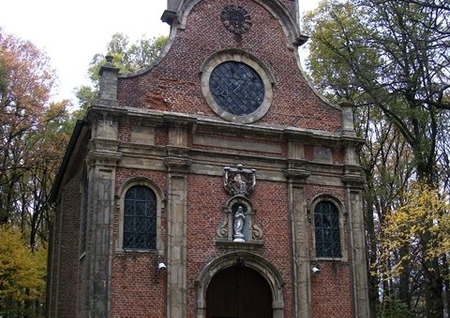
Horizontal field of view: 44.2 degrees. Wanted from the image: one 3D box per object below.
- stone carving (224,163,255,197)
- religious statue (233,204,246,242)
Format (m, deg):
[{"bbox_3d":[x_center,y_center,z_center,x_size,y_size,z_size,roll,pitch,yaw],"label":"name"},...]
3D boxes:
[{"bbox_3d":[0.433,0.627,16.047,0.996,0.951,0.280,6,-17,-20],"label":"stone carving"},{"bbox_3d":[0.424,1.857,15.836,0.375,1.050,0.300,6,-17,-20],"label":"religious statue"}]

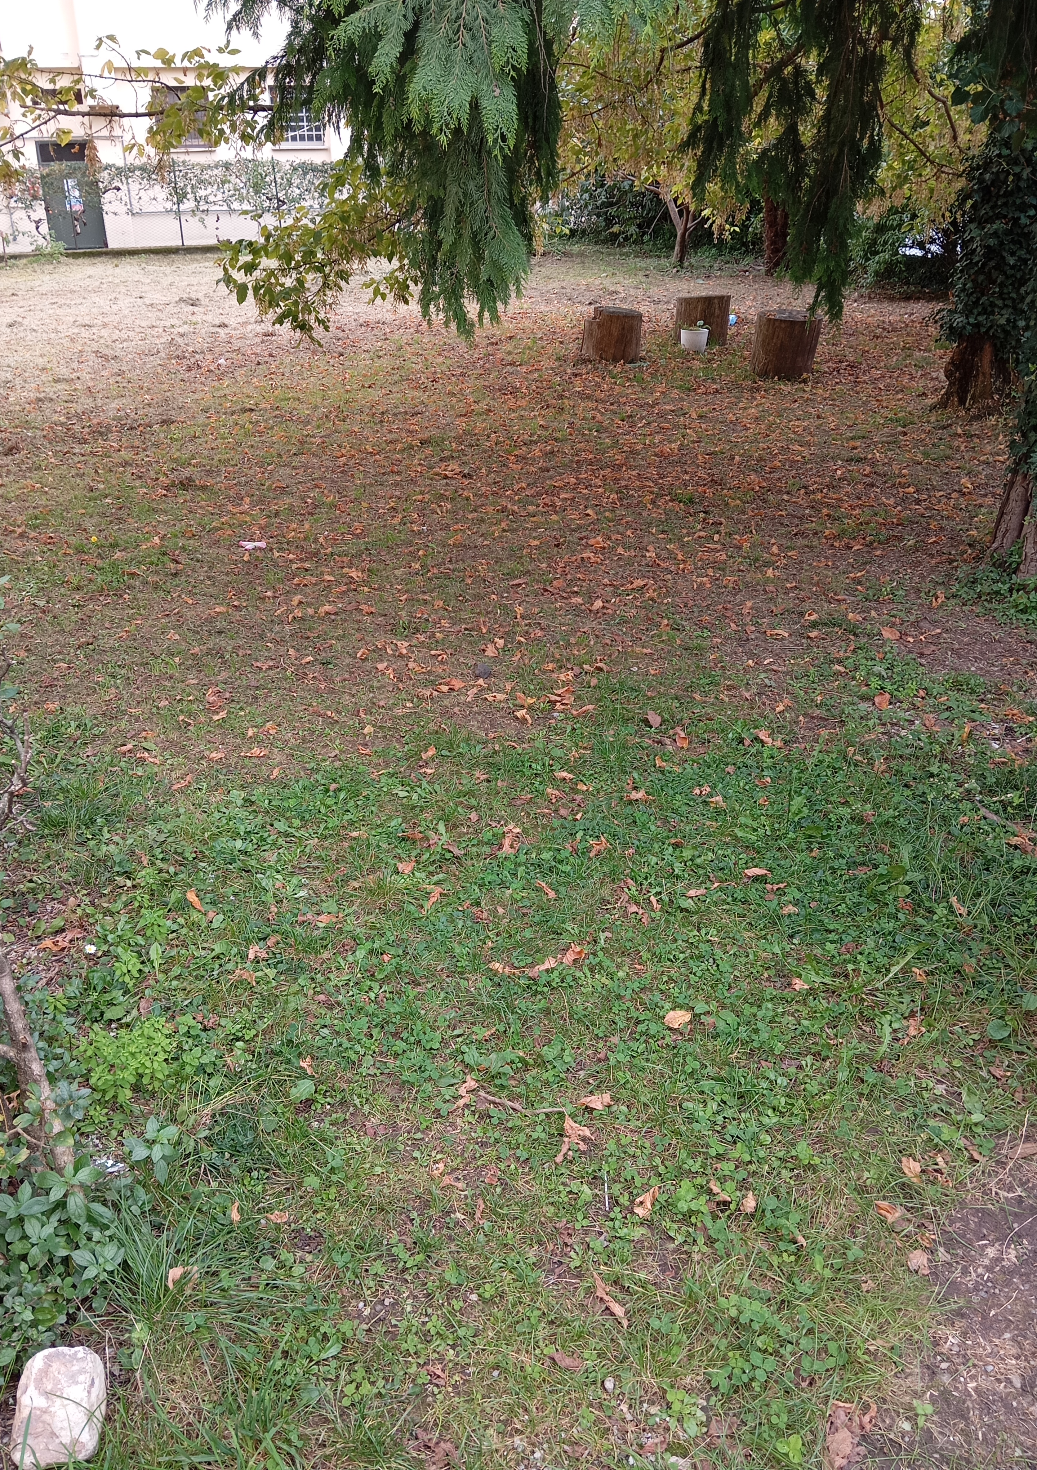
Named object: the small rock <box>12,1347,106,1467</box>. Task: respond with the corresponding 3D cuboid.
[{"bbox_3d":[-0.594,0.867,1.538,0.115,0.095,0.145,-5,26,-9],"label":"small rock"}]

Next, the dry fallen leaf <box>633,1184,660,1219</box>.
[{"bbox_3d":[0.205,0.736,1.875,0.035,0.030,0.068,15,30,29],"label":"dry fallen leaf"}]

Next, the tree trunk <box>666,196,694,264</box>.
[{"bbox_3d":[2.490,-7.771,18.234,0.400,1.080,0.350,3,26,7],"label":"tree trunk"}]

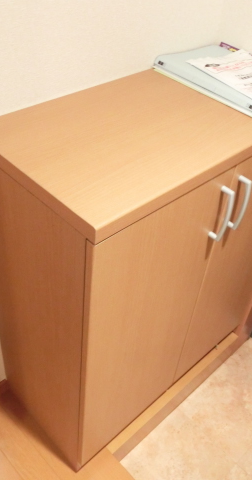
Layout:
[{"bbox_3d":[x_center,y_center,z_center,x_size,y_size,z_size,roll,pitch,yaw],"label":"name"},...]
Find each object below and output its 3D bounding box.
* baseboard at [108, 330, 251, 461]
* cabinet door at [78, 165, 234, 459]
[{"bbox_3d":[0.181,0.530,1.611,0.652,0.133,0.040,-31,54,-34],"label":"baseboard"},{"bbox_3d":[0.044,0.233,1.105,0.377,0.829,0.024,-31,54,-34],"label":"cabinet door"}]

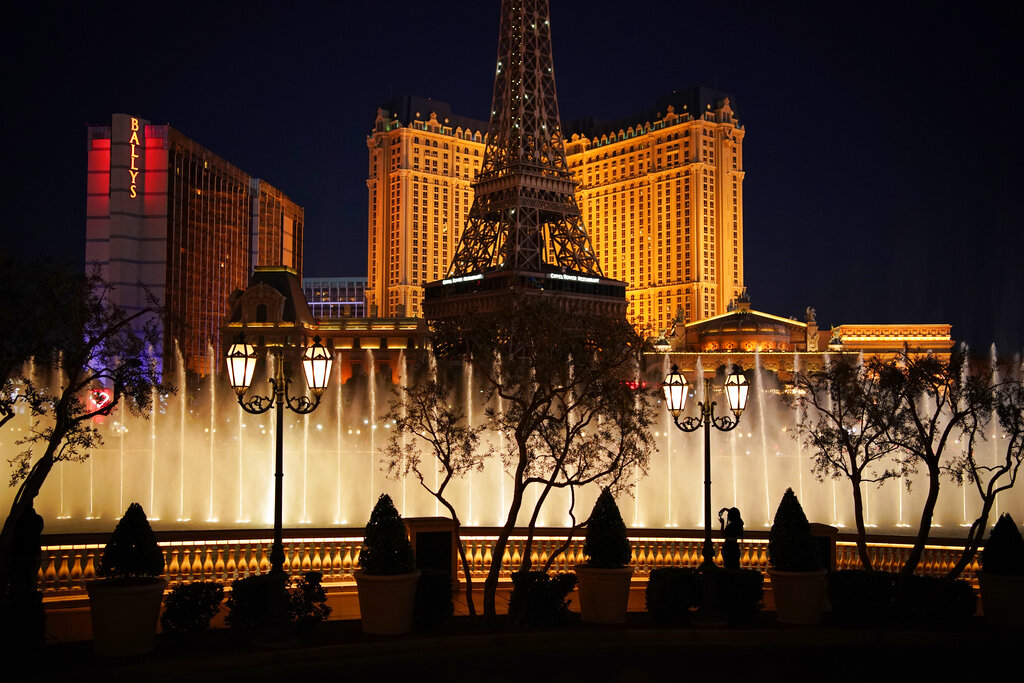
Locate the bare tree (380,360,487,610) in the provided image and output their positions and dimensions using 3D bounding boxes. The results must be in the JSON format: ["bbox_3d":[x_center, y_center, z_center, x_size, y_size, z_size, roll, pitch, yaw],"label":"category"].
[{"bbox_3d":[-1.325,2.483,16.824,1.740,4.200,1.600,0,-3,0],"label":"bare tree"}]

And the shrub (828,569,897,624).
[{"bbox_3d":[6.233,4.468,17.728,1.200,0.950,1.100,0,-3,0],"label":"shrub"}]

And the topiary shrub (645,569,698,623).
[{"bbox_3d":[2.665,4.261,16.700,0.880,0.800,0.800,0,-4,0],"label":"topiary shrub"}]

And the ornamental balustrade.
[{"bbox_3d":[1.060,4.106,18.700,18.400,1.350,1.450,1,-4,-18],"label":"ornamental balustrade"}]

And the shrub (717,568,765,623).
[{"bbox_3d":[3.865,4.327,17.000,0.850,0.780,0.800,0,-4,0],"label":"shrub"}]

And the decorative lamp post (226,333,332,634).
[{"bbox_3d":[-3.333,2.083,14.380,1.520,4.400,0.550,2,-4,-25],"label":"decorative lamp post"}]

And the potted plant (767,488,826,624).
[{"bbox_3d":[4.966,3.690,17.368,1.020,2.320,1.020,0,-3,0],"label":"potted plant"}]

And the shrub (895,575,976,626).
[{"bbox_3d":[7.433,4.519,17.500,1.200,0.780,0.850,1,-4,-8],"label":"shrub"}]

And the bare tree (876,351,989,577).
[{"bbox_3d":[7.552,2.570,18.045,2.100,4.900,1.900,0,-3,0],"label":"bare tree"}]

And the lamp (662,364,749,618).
[{"bbox_3d":[3.384,2.596,17.230,1.500,4.400,0.550,1,-3,-8],"label":"lamp"}]

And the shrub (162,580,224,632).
[{"bbox_3d":[-4.309,3.593,13.400,0.820,0.740,0.780,1,-4,-18],"label":"shrub"}]

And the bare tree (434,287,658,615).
[{"bbox_3d":[0.501,1.935,16.000,3.600,5.100,3.200,0,-4,0],"label":"bare tree"}]

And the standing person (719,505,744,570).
[{"bbox_3d":[4.135,4.018,18.800,0.420,1.660,0.420,-3,-5,37],"label":"standing person"}]

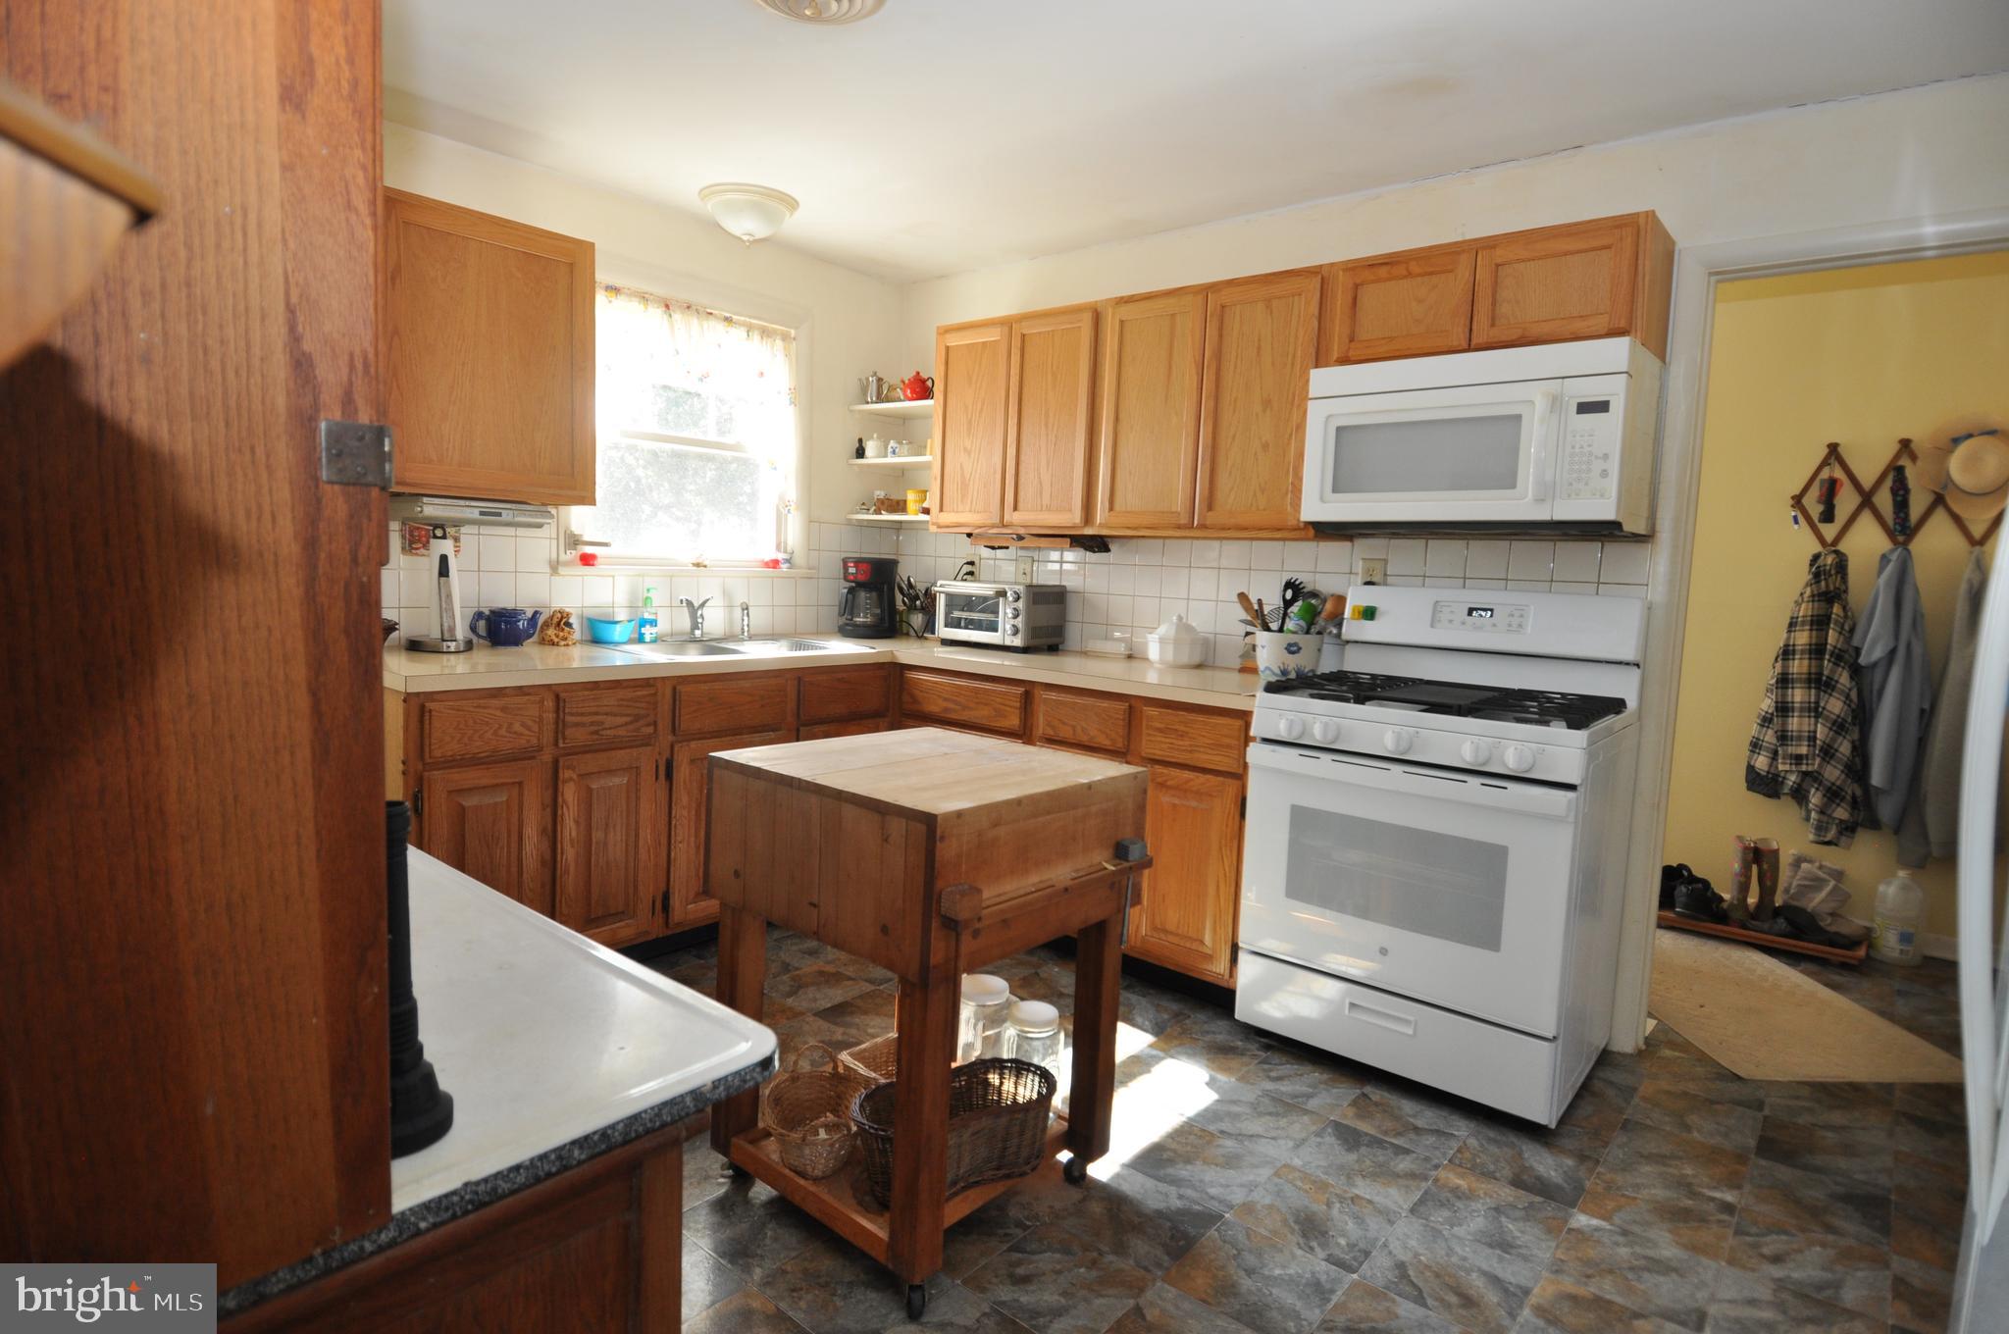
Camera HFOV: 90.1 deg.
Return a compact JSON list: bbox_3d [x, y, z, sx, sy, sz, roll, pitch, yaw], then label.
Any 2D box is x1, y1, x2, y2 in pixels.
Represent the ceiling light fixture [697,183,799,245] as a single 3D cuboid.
[{"bbox_3d":[-0.854,-1.488,3.374,0.330,0.151,0.330,2,6,0],"label":"ceiling light fixture"}]

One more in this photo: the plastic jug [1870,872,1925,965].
[{"bbox_3d":[3.041,0.849,3.407,0.142,0.288,0.142,7,8,41],"label":"plastic jug"}]

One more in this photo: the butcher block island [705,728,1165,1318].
[{"bbox_3d":[-0.144,0.607,1.947,0.655,0.850,0.555,7,8,41],"label":"butcher block island"}]

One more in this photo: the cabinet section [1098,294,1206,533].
[{"bbox_3d":[0.556,-0.801,3.279,0.370,0.730,0.320,7,8,40],"label":"cabinet section"}]

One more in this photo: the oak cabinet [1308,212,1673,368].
[{"bbox_3d":[1.255,-0.921,2.611,0.763,0.298,0.335,7,8,41],"label":"oak cabinet"}]

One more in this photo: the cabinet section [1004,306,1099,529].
[{"bbox_3d":[0.259,-0.840,3.529,0.370,0.730,0.320,7,8,40],"label":"cabinet section"}]

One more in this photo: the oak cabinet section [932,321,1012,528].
[{"bbox_3d":[-0.026,-0.877,3.768,0.377,0.730,0.320,7,8,40],"label":"oak cabinet section"}]

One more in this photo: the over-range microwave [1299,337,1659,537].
[{"bbox_3d":[1.223,-0.572,2.624,0.753,0.420,0.395,7,8,41],"label":"over-range microwave"}]

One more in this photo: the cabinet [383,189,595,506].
[{"bbox_3d":[-1.536,-0.870,2.890,0.330,0.767,0.600,7,8,41],"label":"cabinet"}]

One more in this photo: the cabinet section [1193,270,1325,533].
[{"bbox_3d":[0.832,-0.765,3.047,0.370,0.730,0.320,7,8,40],"label":"cabinet section"}]

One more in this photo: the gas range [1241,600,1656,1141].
[{"bbox_3d":[1.118,0.402,2.608,0.760,1.192,0.650,7,8,41],"label":"gas range"}]

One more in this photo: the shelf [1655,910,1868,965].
[{"bbox_3d":[2.635,0.913,3.625,0.720,0.090,0.290,6,7,36],"label":"shelf"}]

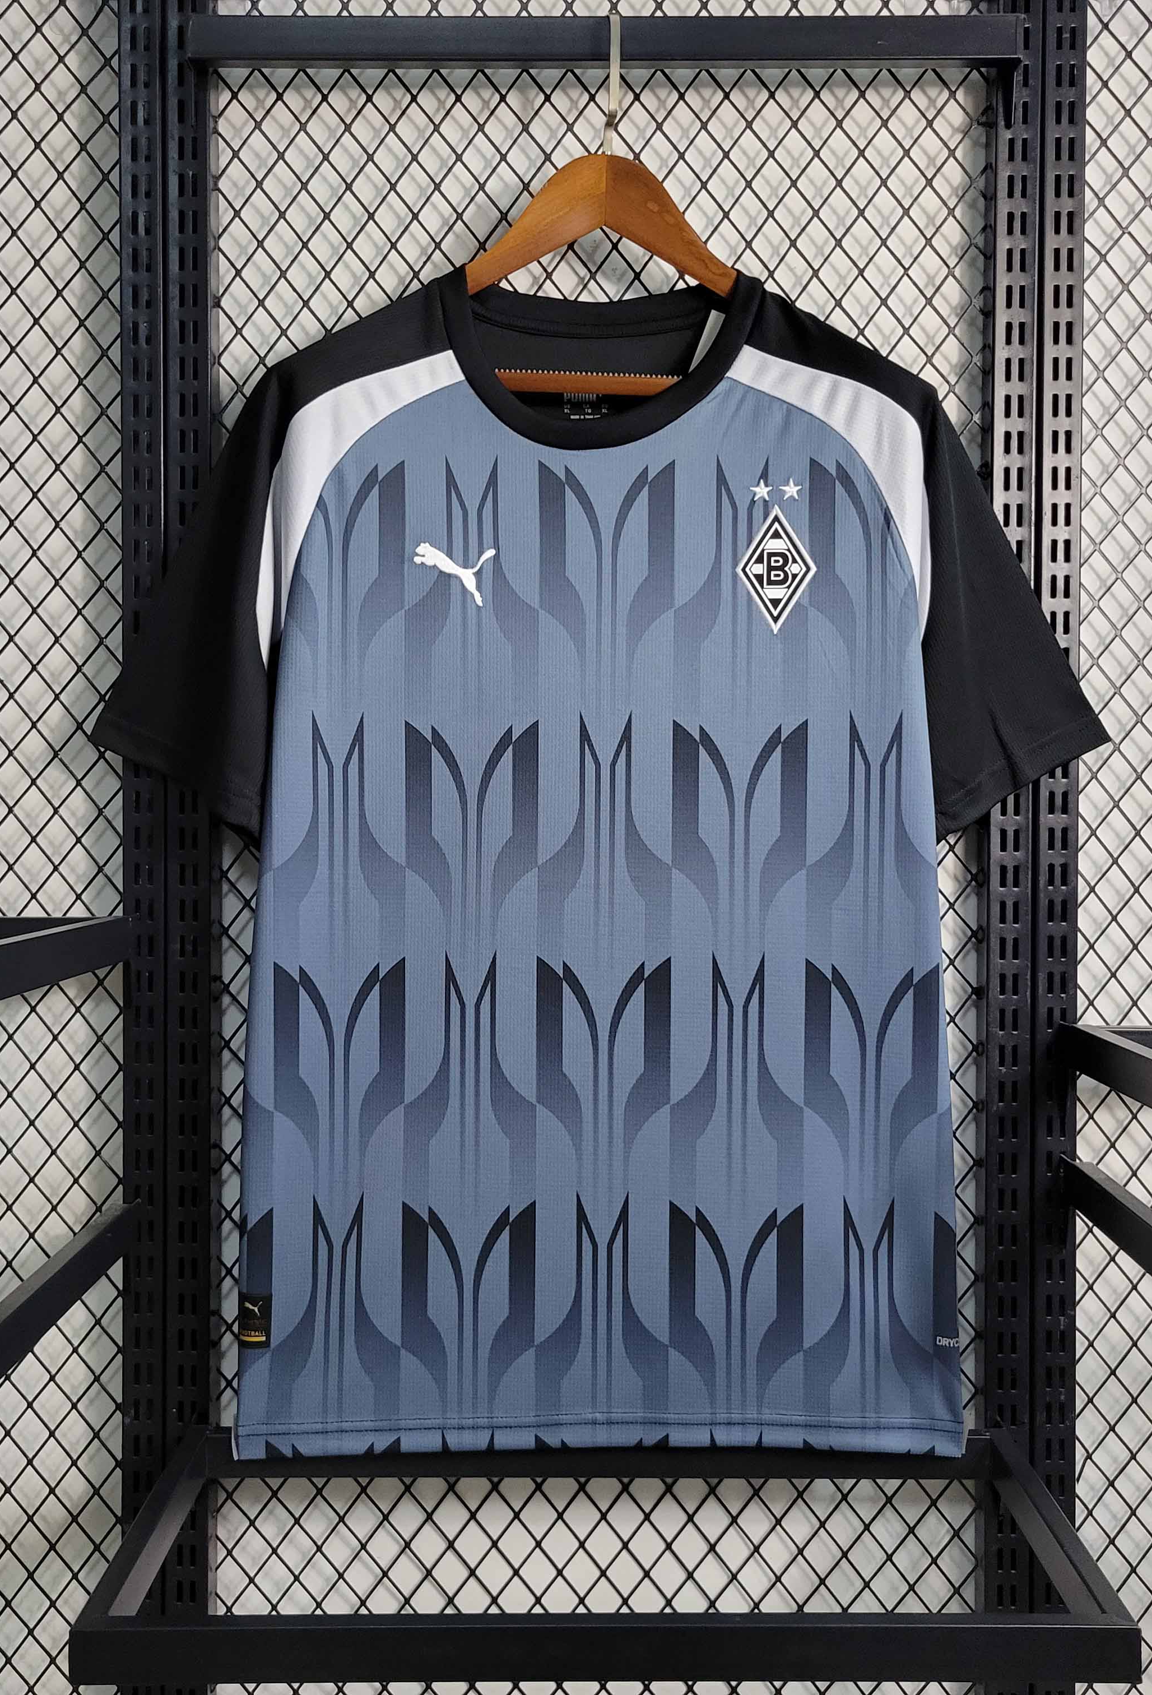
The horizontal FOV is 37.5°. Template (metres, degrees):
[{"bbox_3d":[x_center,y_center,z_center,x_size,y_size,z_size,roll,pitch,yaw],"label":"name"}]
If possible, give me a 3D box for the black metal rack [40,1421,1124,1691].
[{"bbox_3d":[0.015,0.430,1.052,0.571,0.032,0.297,0,1,0],"label":"black metal rack"}]

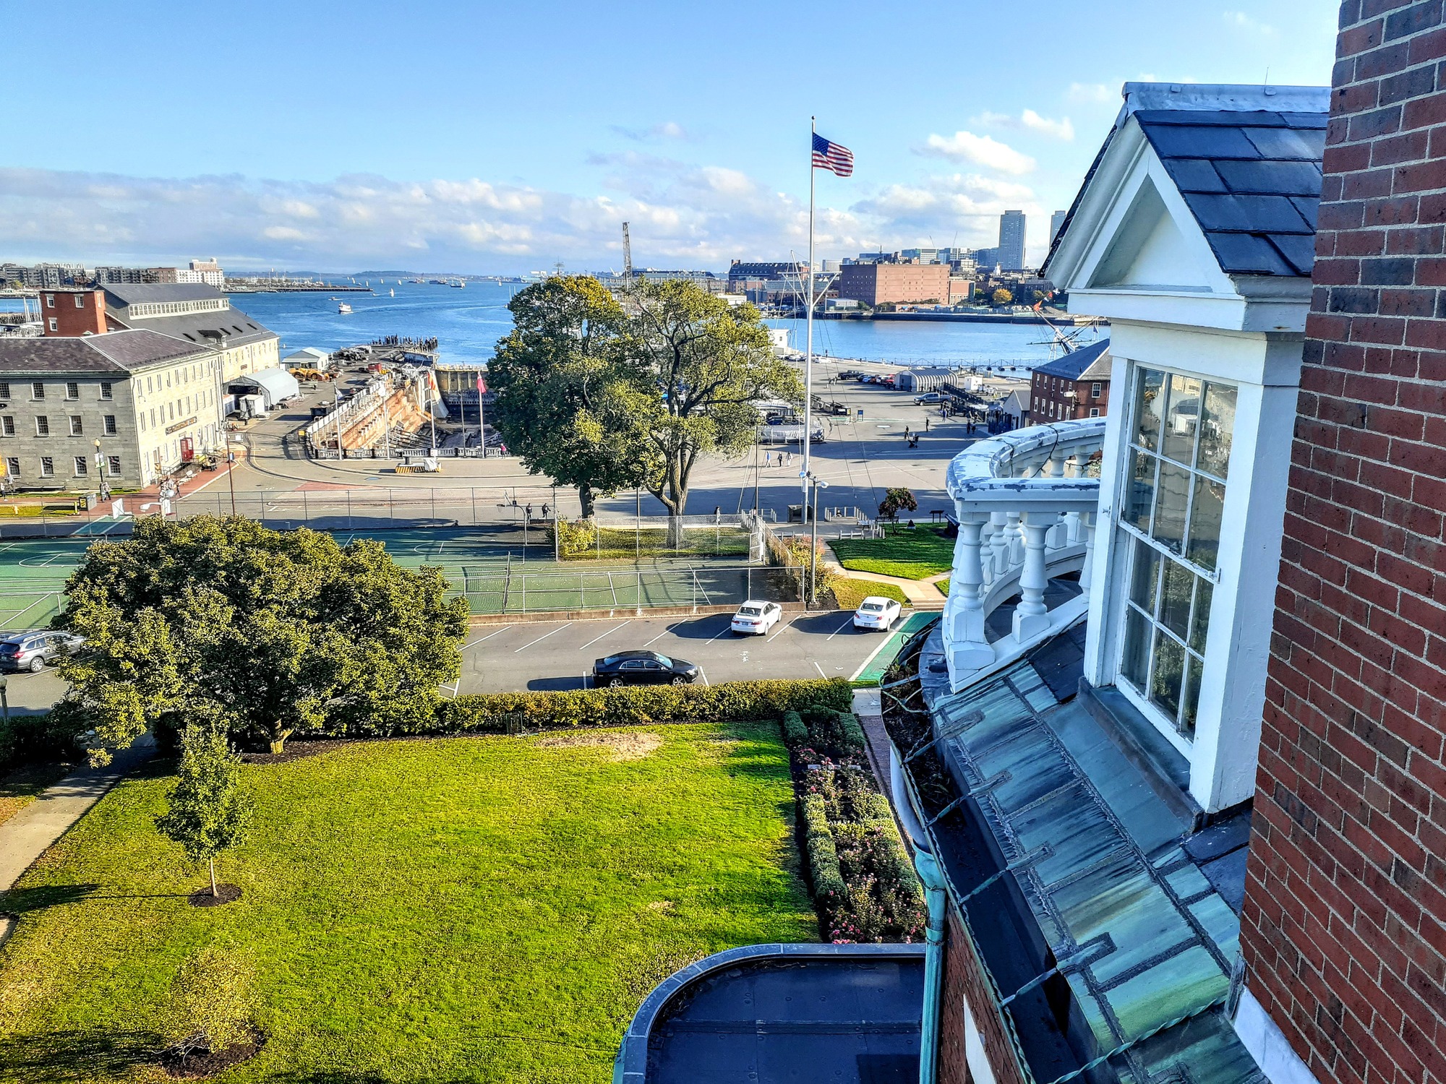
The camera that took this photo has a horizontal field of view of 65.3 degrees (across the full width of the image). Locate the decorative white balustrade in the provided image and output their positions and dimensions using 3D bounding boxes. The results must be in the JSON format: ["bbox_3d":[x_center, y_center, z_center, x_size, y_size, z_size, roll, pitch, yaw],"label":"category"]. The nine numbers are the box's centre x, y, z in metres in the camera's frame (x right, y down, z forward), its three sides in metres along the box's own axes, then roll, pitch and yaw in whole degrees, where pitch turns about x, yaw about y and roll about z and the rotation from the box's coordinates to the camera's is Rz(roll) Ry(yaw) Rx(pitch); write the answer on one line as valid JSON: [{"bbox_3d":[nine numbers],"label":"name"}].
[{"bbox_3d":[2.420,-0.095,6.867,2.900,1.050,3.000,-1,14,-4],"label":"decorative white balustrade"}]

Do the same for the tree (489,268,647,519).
[{"bbox_3d":[-12.081,-11.097,89.330,12.838,19.415,13.000,0,13,0],"label":"tree"}]

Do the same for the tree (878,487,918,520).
[{"bbox_3d":[12.875,-2.326,83.235,2.850,3.492,2.800,0,13,0],"label":"tree"}]

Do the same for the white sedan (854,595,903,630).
[{"bbox_3d":[8.430,3.674,60.630,1.820,1.470,4.800,5,15,21],"label":"white sedan"}]

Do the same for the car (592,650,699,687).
[{"bbox_3d":[-3.499,5.921,52.551,4.870,1.450,1.790,-1,13,-4],"label":"car"}]

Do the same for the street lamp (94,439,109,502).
[{"bbox_3d":[-55.455,-6.512,100.513,0.600,5.372,1.000,8,16,30],"label":"street lamp"}]

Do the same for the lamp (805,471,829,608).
[{"bbox_3d":[5.261,-0.189,63.450,0.600,7.365,2.300,-6,15,-23],"label":"lamp"}]

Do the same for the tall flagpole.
[{"bbox_3d":[6.683,-16.492,87.175,0.450,30.909,0.450,0,13,0],"label":"tall flagpole"}]

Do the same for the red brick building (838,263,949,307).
[{"bbox_3d":[109.975,-165.434,725.376,52.343,24.751,48.662,-5,14,-20],"label":"red brick building"}]

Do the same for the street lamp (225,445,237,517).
[{"bbox_3d":[-37.971,-4.564,87.299,0.400,7.437,0.400,0,13,0],"label":"street lamp"}]

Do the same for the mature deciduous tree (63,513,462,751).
[{"bbox_3d":[-17.319,3.864,43.119,15.330,9.201,14.500,0,13,0],"label":"mature deciduous tree"}]

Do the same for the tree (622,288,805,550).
[{"bbox_3d":[-0.758,-8.801,80.060,12.931,19.021,13.000,0,13,0],"label":"tree"}]

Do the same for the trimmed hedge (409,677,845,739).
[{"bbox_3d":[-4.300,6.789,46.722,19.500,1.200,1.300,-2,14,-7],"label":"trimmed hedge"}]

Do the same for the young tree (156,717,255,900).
[{"bbox_3d":[-14.801,7.661,32.170,2.780,5.392,2.750,0,13,0],"label":"young tree"}]

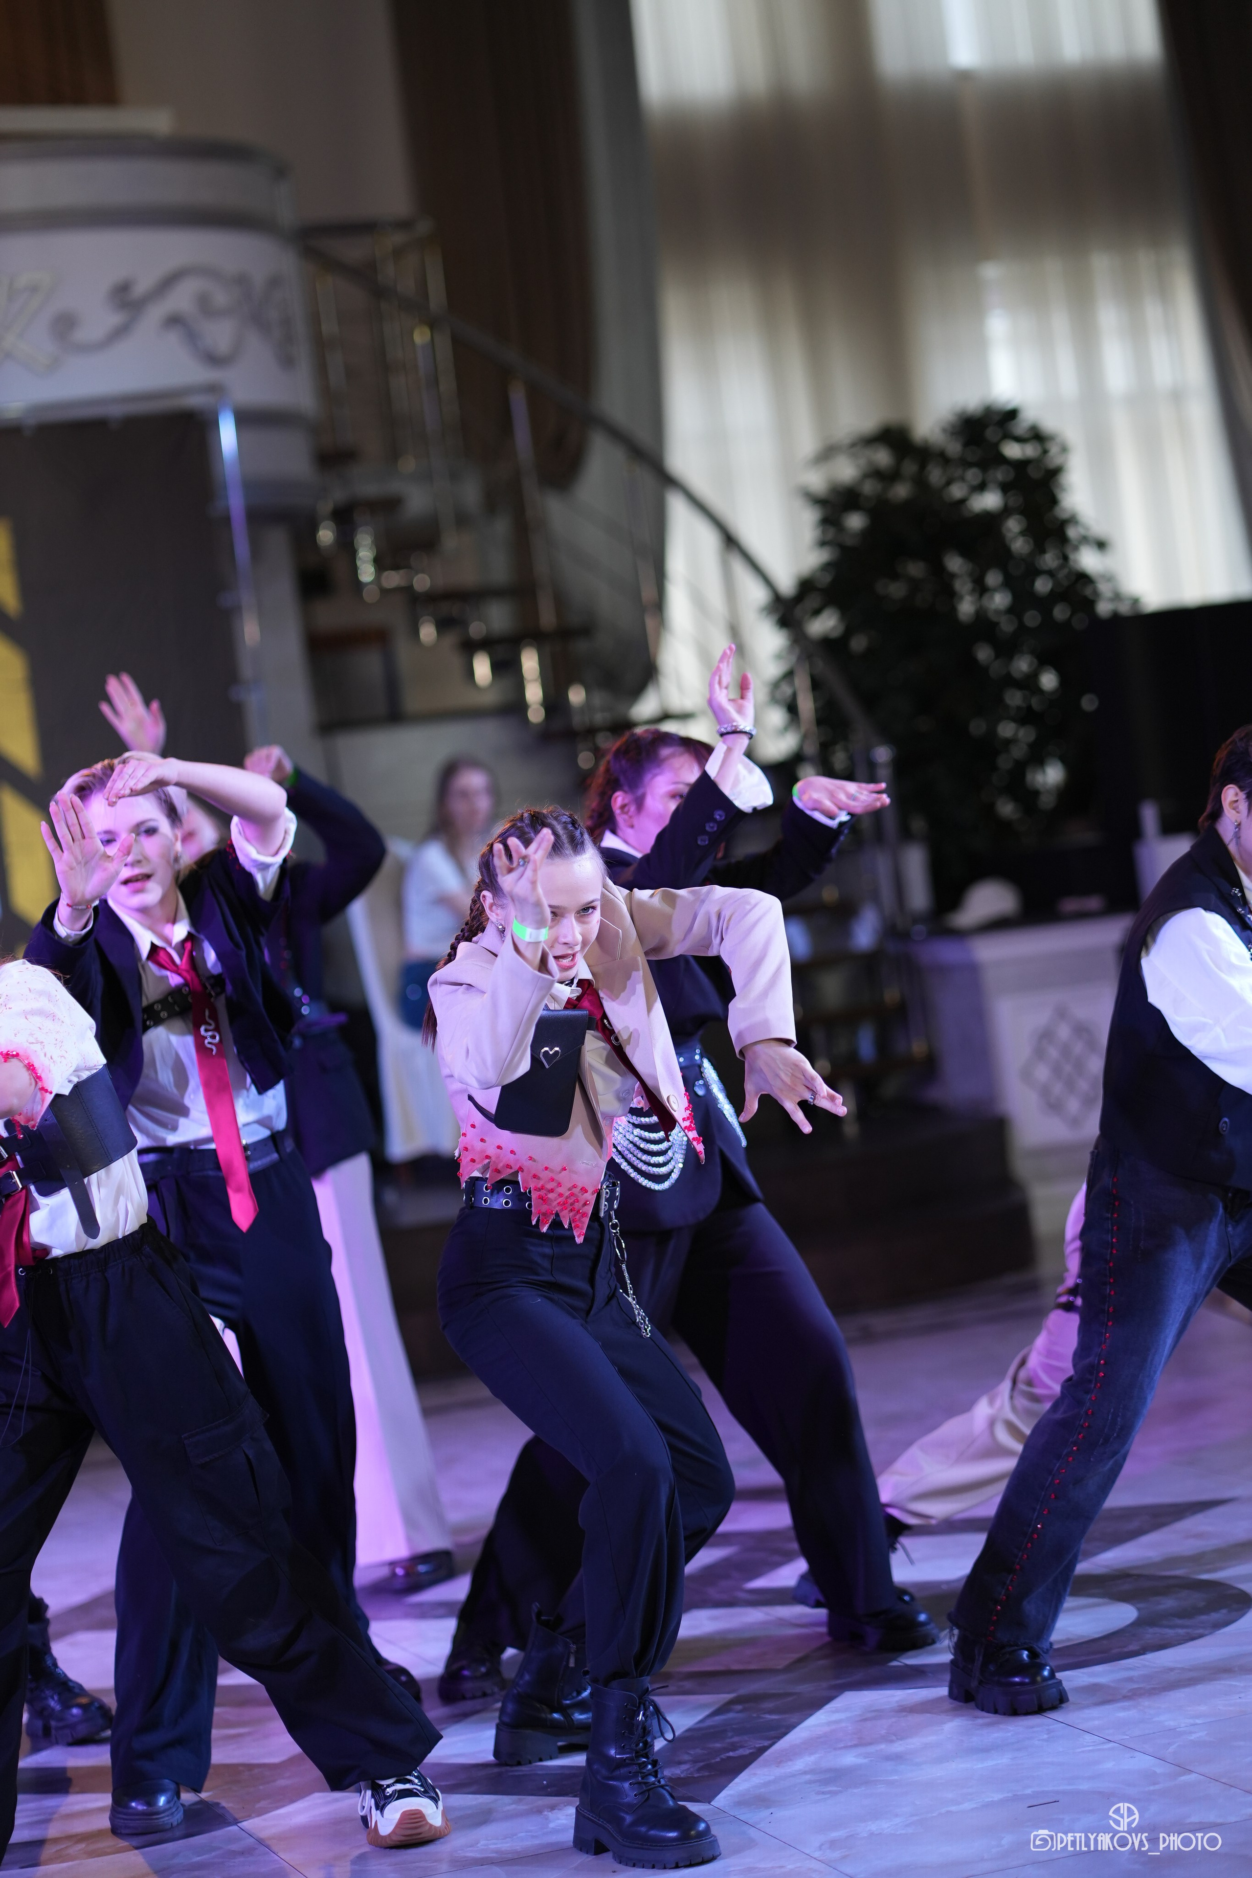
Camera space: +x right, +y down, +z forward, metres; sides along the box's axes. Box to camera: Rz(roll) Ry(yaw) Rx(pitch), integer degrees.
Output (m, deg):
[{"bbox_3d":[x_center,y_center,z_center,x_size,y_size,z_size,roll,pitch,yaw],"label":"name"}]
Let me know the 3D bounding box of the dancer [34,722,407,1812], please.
[{"bbox_3d":[-0.665,0.508,7.110,0.670,1.640,0.770,-7,1,-20],"label":"dancer"}]

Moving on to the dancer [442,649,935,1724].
[{"bbox_3d":[0.039,0.393,7.456,0.720,1.700,0.750,-7,1,-33],"label":"dancer"}]

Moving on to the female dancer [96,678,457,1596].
[{"bbox_3d":[-0.718,0.404,8.520,0.680,1.820,0.560,-7,1,-20],"label":"female dancer"}]

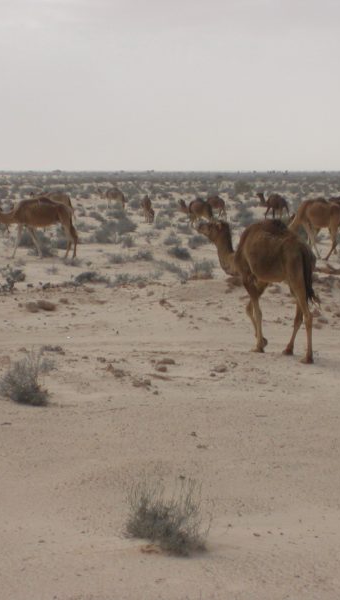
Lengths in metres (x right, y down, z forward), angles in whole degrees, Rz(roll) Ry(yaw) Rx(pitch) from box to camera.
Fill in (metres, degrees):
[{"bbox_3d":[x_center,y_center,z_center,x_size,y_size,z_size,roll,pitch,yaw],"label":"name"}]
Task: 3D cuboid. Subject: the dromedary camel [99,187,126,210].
[{"bbox_3d":[-5.294,-9.345,300.000,2.500,1.950,0.650,1,2,15],"label":"dromedary camel"}]

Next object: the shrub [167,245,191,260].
[{"bbox_3d":[0.273,-1.428,99.000,0.730,0.470,0.650,0,2,0],"label":"shrub"}]

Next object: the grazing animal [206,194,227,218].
[{"bbox_3d":[2.955,-6.586,232.000,2.500,1.800,0.700,1,2,14],"label":"grazing animal"}]

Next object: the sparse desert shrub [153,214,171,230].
[{"bbox_3d":[-0.522,-4.757,200.000,1.080,0.950,0.950,0,2,0],"label":"sparse desert shrub"}]

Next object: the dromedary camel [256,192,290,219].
[{"bbox_3d":[7.242,-6.542,228.000,2.400,1.900,0.700,0,2,-9],"label":"dromedary camel"}]

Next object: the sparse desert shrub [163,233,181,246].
[{"bbox_3d":[0.052,-2.104,113.300,0.624,0.461,0.562,0,2,0],"label":"sparse desert shrub"}]

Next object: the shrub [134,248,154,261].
[{"bbox_3d":[-0.783,-1.396,100.000,0.614,0.368,0.550,0,2,0],"label":"shrub"}]

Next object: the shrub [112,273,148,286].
[{"bbox_3d":[-0.834,-0.433,68.800,0.757,0.280,0.681,0,2,0],"label":"shrub"}]

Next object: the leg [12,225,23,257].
[{"bbox_3d":[-4.633,-1.777,99.000,0.304,1.033,0.200,0,2,0],"label":"leg"}]

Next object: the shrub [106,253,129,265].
[{"bbox_3d":[-1.531,-1.210,95.000,0.640,0.350,0.580,0,2,0],"label":"shrub"}]

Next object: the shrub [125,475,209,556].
[{"bbox_3d":[-0.024,1.508,22.800,0.580,0.530,0.530,0,2,0],"label":"shrub"}]

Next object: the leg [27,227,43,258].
[{"bbox_3d":[-4.275,-1.814,102.800,0.480,1.000,0.220,0,2,-3],"label":"leg"}]

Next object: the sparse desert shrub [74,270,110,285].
[{"bbox_3d":[-1.819,-0.518,76.000,0.800,0.300,0.600,0,2,0],"label":"sparse desert shrub"}]

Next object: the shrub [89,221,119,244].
[{"bbox_3d":[-2.414,-2.451,118.300,1.086,0.826,0.978,0,2,0],"label":"shrub"}]

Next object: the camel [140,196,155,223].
[{"bbox_3d":[-1.519,-6.110,220.000,0.800,1.850,2.400,0,2,-9],"label":"camel"}]

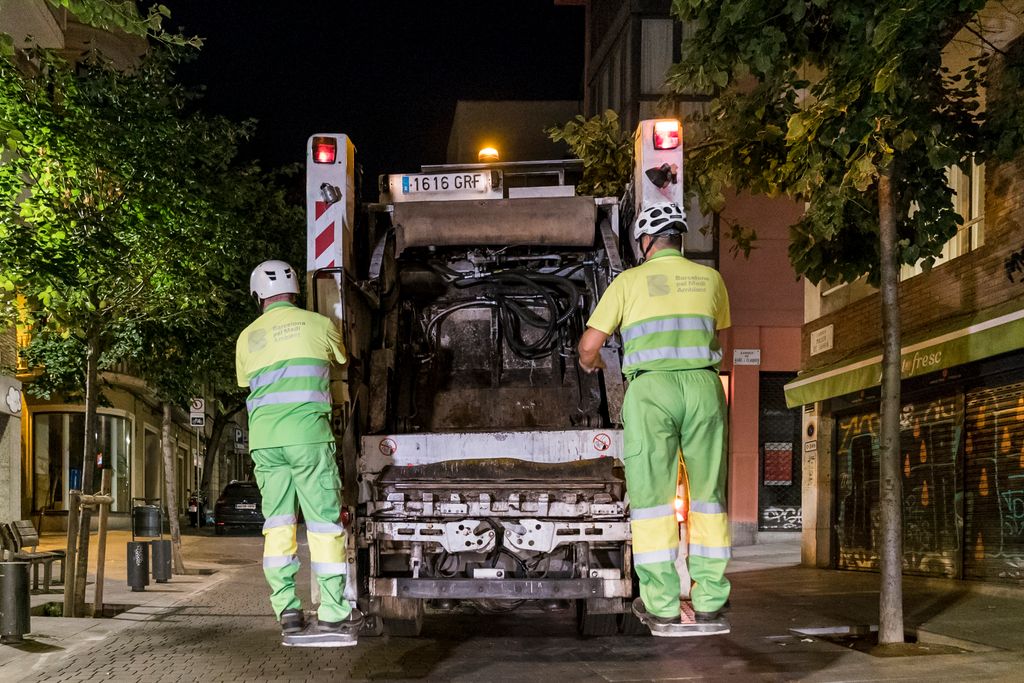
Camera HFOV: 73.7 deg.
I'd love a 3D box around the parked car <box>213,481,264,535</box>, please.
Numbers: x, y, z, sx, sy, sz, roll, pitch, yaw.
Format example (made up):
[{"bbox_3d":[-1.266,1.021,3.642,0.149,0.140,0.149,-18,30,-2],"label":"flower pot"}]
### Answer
[{"bbox_3d":[-7.810,5.015,21.200,1.800,1.500,4.300,2,-9,-10],"label":"parked car"}]

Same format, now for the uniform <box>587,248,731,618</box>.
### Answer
[{"bbox_3d":[0.639,0.398,3.020,0.580,1.580,0.400,1,-7,-5],"label":"uniform"}]

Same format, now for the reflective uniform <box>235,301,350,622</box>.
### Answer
[{"bbox_3d":[-1.032,0.565,3.240,0.500,1.510,0.400,-5,-7,20],"label":"reflective uniform"}]

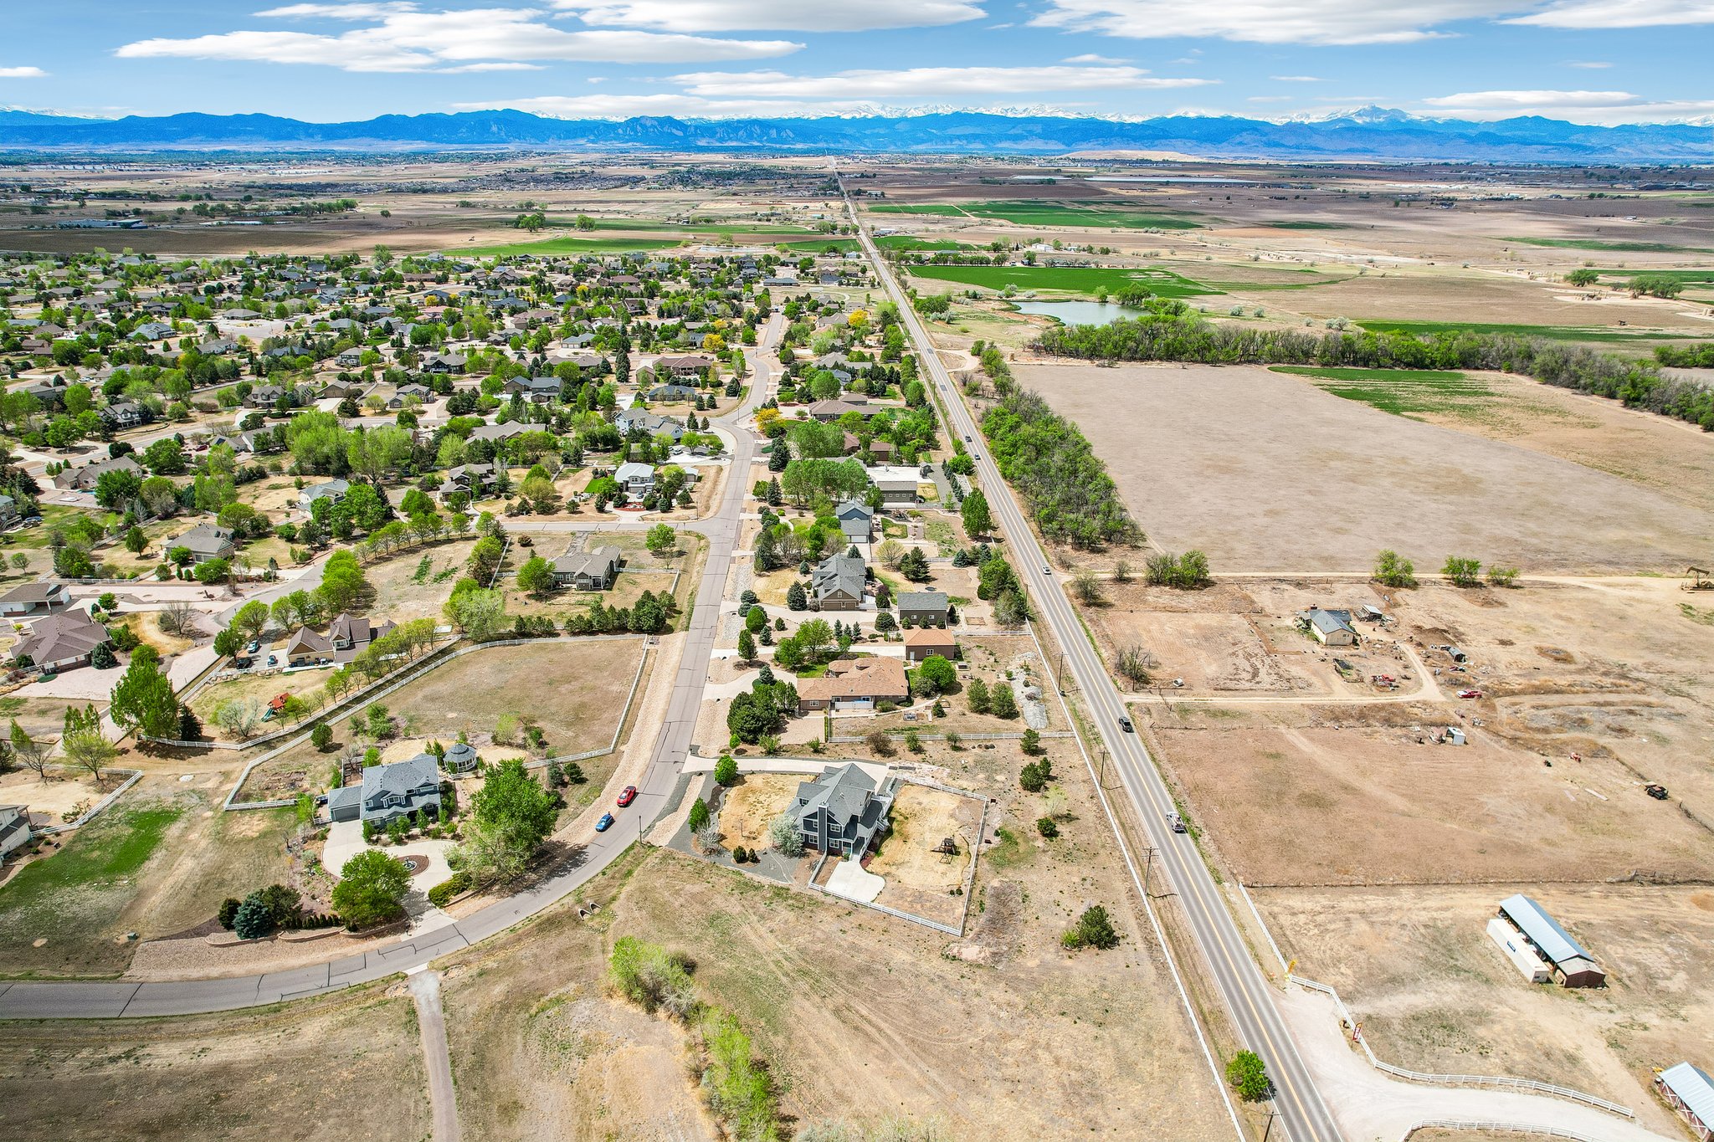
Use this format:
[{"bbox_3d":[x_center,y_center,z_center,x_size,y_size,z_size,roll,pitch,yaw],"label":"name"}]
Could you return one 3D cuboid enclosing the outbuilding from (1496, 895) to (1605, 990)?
[{"bbox_3d":[117.780,62.860,178.290,6.500,4.300,18.200,-1,22,-3],"label":"outbuilding"}]

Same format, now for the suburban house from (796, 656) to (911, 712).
[{"bbox_3d":[-0.970,26.280,253.880,26.400,6.000,19.000,0,22,0],"label":"suburban house"}]

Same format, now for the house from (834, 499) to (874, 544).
[{"bbox_3d":[-0.490,-17.130,357.960,13.200,9.000,20.000,0,22,1],"label":"house"}]

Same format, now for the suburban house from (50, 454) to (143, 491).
[{"bbox_3d":[-299.680,-38.650,414.230,18.500,7.000,23.000,9,23,20],"label":"suburban house"}]

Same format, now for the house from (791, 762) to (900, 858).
[{"bbox_3d":[-3.600,44.850,202.270,15.900,10.000,18.800,8,23,19],"label":"house"}]

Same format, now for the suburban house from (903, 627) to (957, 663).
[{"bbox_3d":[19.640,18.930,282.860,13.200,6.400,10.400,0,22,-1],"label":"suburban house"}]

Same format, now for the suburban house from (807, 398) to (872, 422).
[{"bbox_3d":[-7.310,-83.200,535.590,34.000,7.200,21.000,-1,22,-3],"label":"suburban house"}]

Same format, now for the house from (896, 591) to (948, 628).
[{"bbox_3d":[18.550,9.600,294.490,13.800,6.700,13.300,0,22,0],"label":"house"}]

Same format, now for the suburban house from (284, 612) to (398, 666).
[{"bbox_3d":[-133.780,17.340,272.790,24.800,8.500,17.000,-6,23,-15],"label":"suburban house"}]

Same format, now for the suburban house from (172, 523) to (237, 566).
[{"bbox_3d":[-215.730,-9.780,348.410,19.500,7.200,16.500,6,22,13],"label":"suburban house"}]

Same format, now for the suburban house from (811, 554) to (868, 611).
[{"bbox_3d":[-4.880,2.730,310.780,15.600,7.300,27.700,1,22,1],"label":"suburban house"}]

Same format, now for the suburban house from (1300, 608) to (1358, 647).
[{"bbox_3d":[129.850,14.770,284.010,11.300,4.900,14.500,0,22,0],"label":"suburban house"}]

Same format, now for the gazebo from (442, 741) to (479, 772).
[{"bbox_3d":[-86.640,40.260,228.740,6.500,5.500,6.500,-9,24,-22],"label":"gazebo"}]

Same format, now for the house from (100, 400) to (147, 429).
[{"bbox_3d":[-351.840,-74.120,500.530,14.500,8.500,16.500,12,25,28],"label":"house"}]

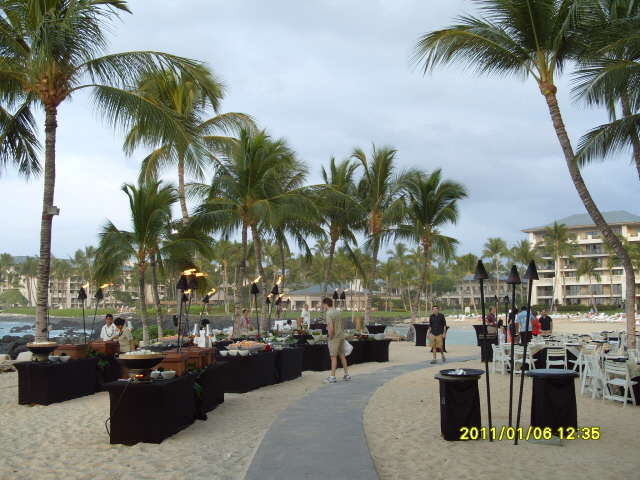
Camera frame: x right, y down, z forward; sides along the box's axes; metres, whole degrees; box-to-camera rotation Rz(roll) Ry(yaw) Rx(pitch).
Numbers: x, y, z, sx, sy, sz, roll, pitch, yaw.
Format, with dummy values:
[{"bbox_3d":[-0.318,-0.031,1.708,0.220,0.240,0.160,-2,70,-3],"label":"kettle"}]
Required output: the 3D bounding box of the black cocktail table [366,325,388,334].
[{"bbox_3d":[2.224,3.875,25.200,0.800,1.080,0.800,0,-7,0],"label":"black cocktail table"}]

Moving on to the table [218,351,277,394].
[{"bbox_3d":[-1.541,2.712,13.498,0.760,0.730,1.550,-2,-6,18],"label":"table"}]

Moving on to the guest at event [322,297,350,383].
[{"bbox_3d":[0.353,2.161,13.849,0.520,1.810,0.520,-5,-8,37],"label":"guest at event"}]

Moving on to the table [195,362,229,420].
[{"bbox_3d":[-2.089,2.434,10.611,0.760,0.730,1.870,-1,-6,6],"label":"table"}]

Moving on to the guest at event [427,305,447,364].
[{"bbox_3d":[3.494,2.834,19.408,0.580,1.750,0.450,-2,-6,14],"label":"guest at event"}]

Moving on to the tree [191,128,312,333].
[{"bbox_3d":[-2.612,0.112,24.627,4.400,8.400,4.400,0,-6,0],"label":"tree"}]

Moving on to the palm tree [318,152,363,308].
[{"bbox_3d":[1.222,0.427,35.156,2.800,9.900,2.900,0,-6,0],"label":"palm tree"}]

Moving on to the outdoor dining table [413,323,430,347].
[{"bbox_3d":[4.807,4.538,30.800,0.770,1.070,0.770,0,-7,0],"label":"outdoor dining table"}]

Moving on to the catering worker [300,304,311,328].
[{"bbox_3d":[-0.544,3.357,24.280,0.520,1.750,0.380,0,-6,-3],"label":"catering worker"}]

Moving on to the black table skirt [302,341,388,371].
[{"bbox_3d":[0.626,3.457,19.715,0.850,0.740,4.200,-5,-8,36],"label":"black table skirt"}]

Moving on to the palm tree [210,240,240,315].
[{"bbox_3d":[-15.042,5.889,103.000,5.200,12.016,5.000,0,-7,0],"label":"palm tree"}]

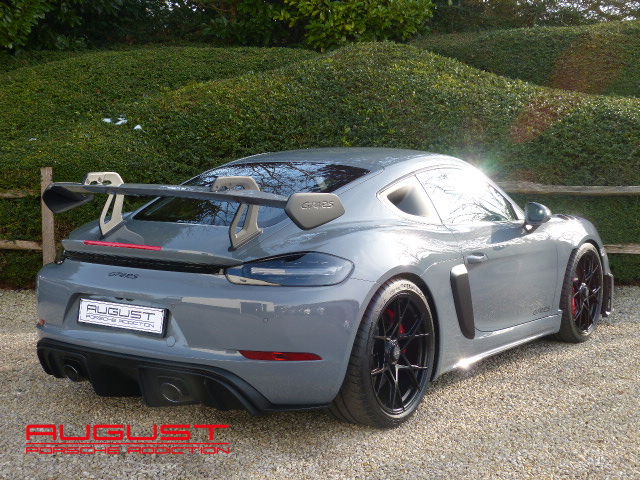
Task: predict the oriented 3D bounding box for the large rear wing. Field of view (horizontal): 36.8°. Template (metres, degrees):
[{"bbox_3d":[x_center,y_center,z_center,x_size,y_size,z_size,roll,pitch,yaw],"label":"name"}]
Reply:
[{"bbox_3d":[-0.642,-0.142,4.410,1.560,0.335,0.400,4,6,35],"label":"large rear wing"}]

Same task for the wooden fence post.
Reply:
[{"bbox_3d":[-2.495,-0.118,8.848,0.110,1.108,0.090,0,5,-6],"label":"wooden fence post"}]

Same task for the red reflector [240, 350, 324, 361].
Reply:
[{"bbox_3d":[-0.163,0.474,3.932,0.335,0.036,0.045,1,5,9],"label":"red reflector"}]

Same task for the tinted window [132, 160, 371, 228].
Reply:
[{"bbox_3d":[-0.350,-0.245,4.815,1.010,0.070,0.905,4,24,35],"label":"tinted window"}]

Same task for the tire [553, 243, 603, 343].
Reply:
[{"bbox_3d":[1.692,0.342,6.453,0.250,0.680,0.680,4,6,35],"label":"tire"}]

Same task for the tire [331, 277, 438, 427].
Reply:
[{"bbox_3d":[0.257,0.503,4.434,0.305,0.685,0.685,4,6,35],"label":"tire"}]

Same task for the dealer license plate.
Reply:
[{"bbox_3d":[-0.854,0.326,4.153,0.530,0.120,0.025,4,-2,35],"label":"dealer license plate"}]

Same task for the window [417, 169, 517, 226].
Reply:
[{"bbox_3d":[0.800,-0.243,5.218,0.060,0.345,0.950,-36,-17,32],"label":"window"}]

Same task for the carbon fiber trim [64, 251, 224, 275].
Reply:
[{"bbox_3d":[-0.810,0.091,4.192,0.980,0.050,0.080,4,6,35],"label":"carbon fiber trim"}]

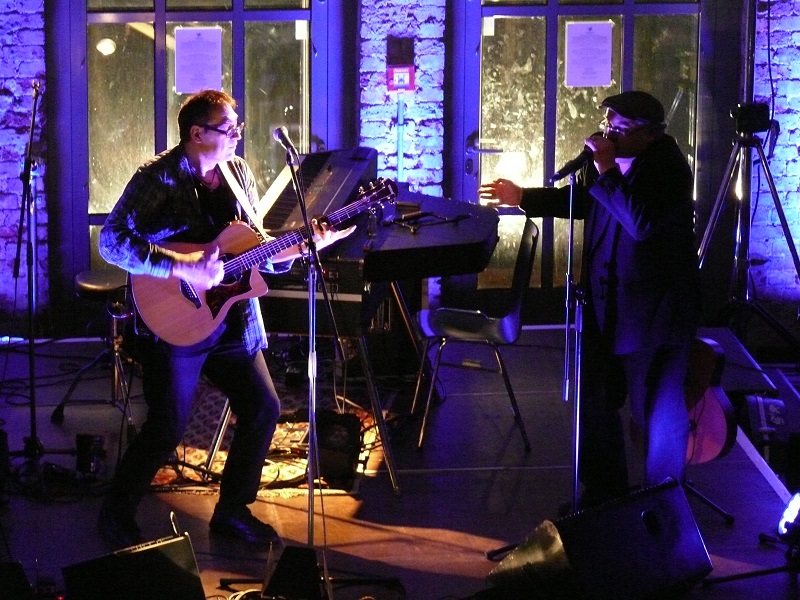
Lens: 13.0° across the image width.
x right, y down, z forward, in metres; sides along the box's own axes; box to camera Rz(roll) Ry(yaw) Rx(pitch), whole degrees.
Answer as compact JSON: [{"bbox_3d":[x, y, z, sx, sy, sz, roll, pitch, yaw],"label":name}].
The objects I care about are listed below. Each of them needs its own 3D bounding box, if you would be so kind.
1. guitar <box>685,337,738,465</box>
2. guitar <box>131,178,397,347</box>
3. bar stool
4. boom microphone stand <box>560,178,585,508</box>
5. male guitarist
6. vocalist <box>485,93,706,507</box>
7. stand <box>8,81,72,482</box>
[{"bbox_3d":[1.097,0.120,13.400,0.390,1.020,0.100,6,6,21],"label":"guitar"},{"bbox_3d":[-0.483,-0.185,12.620,1.040,0.410,0.120,-26,15,-13],"label":"guitar"},{"bbox_3d":[-1.198,0.186,14.735,0.480,0.570,0.480,0,14,0],"label":"bar stool"},{"bbox_3d":[0.627,0.222,12.782,0.480,1.470,0.500,3,14,11],"label":"boom microphone stand"},{"bbox_3d":[-0.633,0.075,12.820,0.780,1.720,0.640,-9,17,-34],"label":"male guitarist"},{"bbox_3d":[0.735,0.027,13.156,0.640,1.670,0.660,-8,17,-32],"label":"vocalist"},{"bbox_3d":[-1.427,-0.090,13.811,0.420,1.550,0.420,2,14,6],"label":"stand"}]

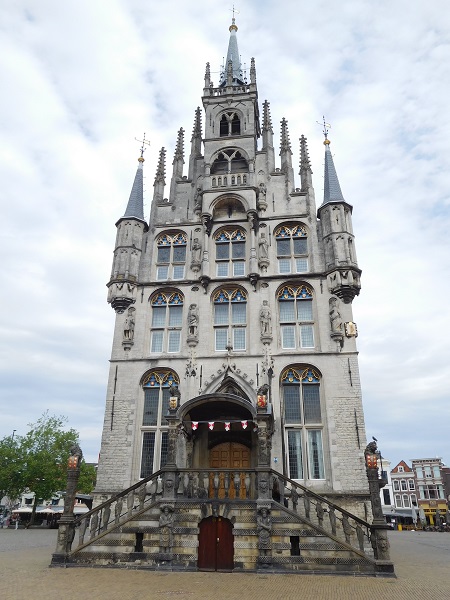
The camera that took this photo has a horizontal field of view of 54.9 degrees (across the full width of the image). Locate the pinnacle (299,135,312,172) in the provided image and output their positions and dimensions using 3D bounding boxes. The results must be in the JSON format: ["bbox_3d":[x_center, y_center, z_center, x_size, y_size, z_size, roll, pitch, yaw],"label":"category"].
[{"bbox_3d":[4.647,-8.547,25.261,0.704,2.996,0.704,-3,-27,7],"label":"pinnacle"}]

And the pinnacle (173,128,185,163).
[{"bbox_3d":[-2.746,-9.471,26.532,0.740,2.930,0.740,-3,-26,7],"label":"pinnacle"}]

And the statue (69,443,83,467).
[{"bbox_3d":[-5.614,5.839,16.238,0.495,0.958,0.500,-3,-26,7],"label":"statue"}]

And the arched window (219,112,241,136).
[{"bbox_3d":[0.295,-10.796,26.623,1.331,2.072,0.350,-3,-27,7],"label":"arched window"}]

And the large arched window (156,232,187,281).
[{"bbox_3d":[-3.042,-2.517,24.665,1.722,3.220,0.400,-3,-26,7],"label":"large arched window"}]

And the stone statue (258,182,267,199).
[{"bbox_3d":[2.181,-6.327,25.187,0.491,1.290,0.420,-3,-26,7],"label":"stone statue"}]

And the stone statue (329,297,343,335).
[{"bbox_3d":[5.106,0.722,19.966,0.548,1.864,0.550,-3,-26,7],"label":"stone statue"}]

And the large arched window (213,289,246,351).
[{"bbox_3d":[0.262,0.901,21.250,1.702,3.382,0.350,-3,-27,7],"label":"large arched window"}]

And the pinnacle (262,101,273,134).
[{"bbox_3d":[2.801,-12.122,28.567,0.676,2.956,0.670,-3,-26,7],"label":"pinnacle"}]

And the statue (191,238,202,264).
[{"bbox_3d":[-1.578,-2.752,24.003,0.654,1.575,0.500,-3,-26,7],"label":"statue"}]

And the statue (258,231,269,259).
[{"bbox_3d":[2.001,-2.801,22.179,0.469,1.642,0.480,-3,-26,7],"label":"statue"}]

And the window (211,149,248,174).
[{"bbox_3d":[0.279,-8.560,26.830,2.344,2.211,0.500,-3,-26,7],"label":"window"}]

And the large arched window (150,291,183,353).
[{"bbox_3d":[-3.087,1.078,22.897,1.700,3.577,0.400,-3,-26,7],"label":"large arched window"}]

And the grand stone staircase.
[{"bbox_3d":[-0.082,7.904,15.710,10.955,3.041,3.274,-3,-26,7],"label":"grand stone staircase"}]

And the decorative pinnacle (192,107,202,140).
[{"bbox_3d":[-1.851,-11.917,29.185,0.676,3.211,0.670,-3,-26,7],"label":"decorative pinnacle"}]

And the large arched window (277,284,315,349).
[{"bbox_3d":[3.440,0.750,20.870,1.755,3.408,0.350,-3,-27,7],"label":"large arched window"}]

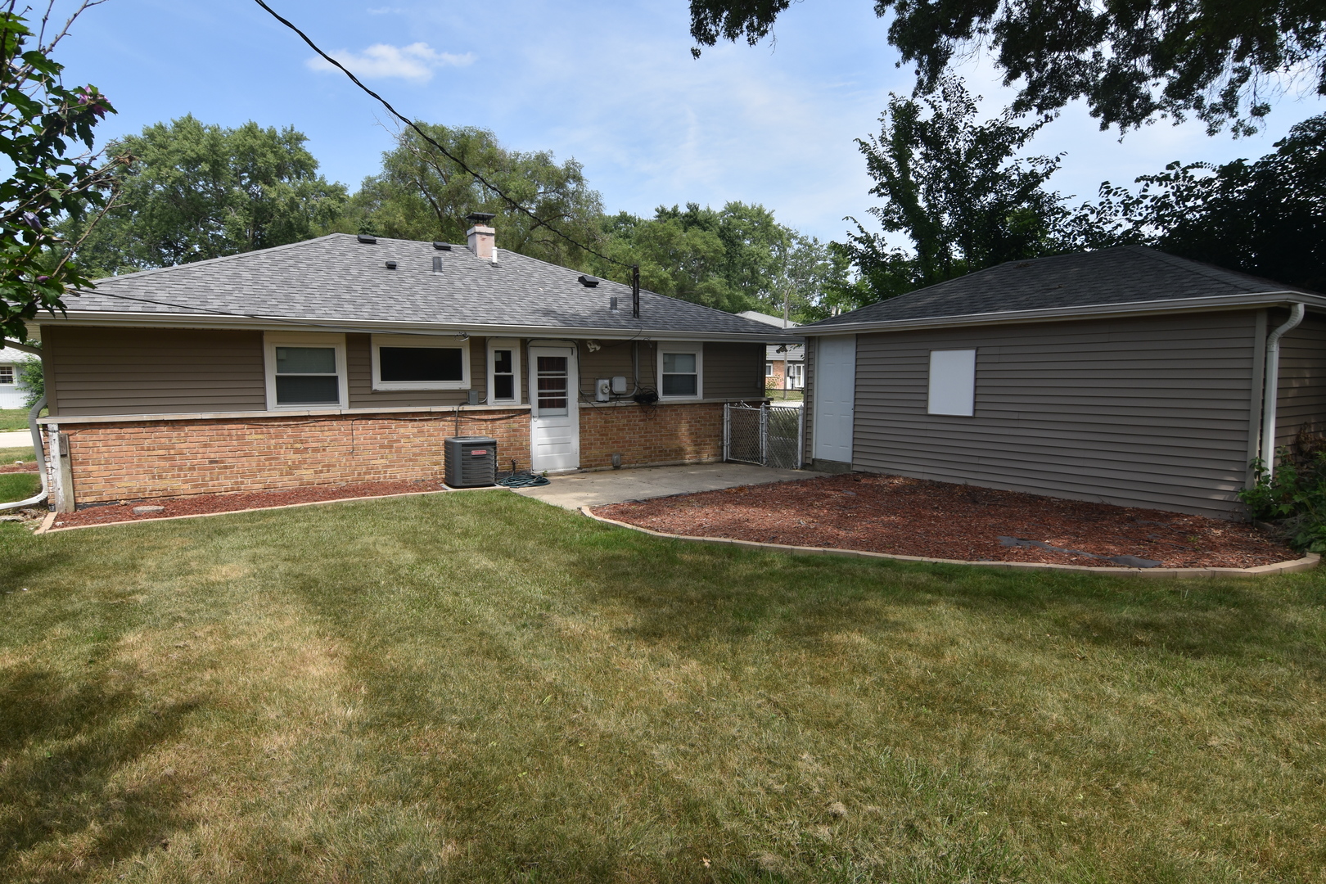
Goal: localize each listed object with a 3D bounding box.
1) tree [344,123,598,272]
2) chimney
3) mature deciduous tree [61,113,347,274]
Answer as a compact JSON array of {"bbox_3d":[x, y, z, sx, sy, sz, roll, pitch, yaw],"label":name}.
[{"bbox_3d":[-11.318,-10.750,42.795,15.000,16.800,13.500,-3,6,-29],"label":"tree"},{"bbox_3d":[-3.645,-4.102,14.093,0.420,0.900,0.660,-3,6,-29],"label":"chimney"},{"bbox_3d":[-25.347,-10.100,39.765,14.500,16.100,13.500,-3,6,-29],"label":"mature deciduous tree"}]

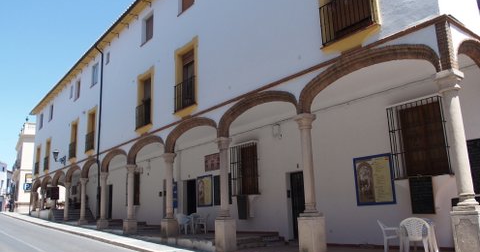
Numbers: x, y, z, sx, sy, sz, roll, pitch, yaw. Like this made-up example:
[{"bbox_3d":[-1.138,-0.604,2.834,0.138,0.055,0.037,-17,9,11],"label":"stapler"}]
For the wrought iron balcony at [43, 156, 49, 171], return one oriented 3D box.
[{"bbox_3d":[-14.969,2.982,30.052,0.199,0.994,1.349,7,-15,-37],"label":"wrought iron balcony"}]

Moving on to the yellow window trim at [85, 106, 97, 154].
[{"bbox_3d":[-8.551,0.290,22.195,0.213,2.741,1.491,7,-15,-37],"label":"yellow window trim"}]

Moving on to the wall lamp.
[{"bbox_3d":[-11.670,2.045,25.058,0.800,1.015,0.400,8,-16,-37],"label":"wall lamp"}]

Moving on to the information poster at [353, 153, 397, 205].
[{"bbox_3d":[3.476,1.415,10.116,0.057,1.257,1.108,7,-15,-37],"label":"information poster"}]

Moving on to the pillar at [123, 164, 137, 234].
[{"bbox_3d":[-4.938,3.309,17.524,0.447,3.022,0.447,7,-15,-37],"label":"pillar"}]

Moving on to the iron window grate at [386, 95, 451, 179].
[{"bbox_3d":[4.350,0.334,9.439,0.195,1.836,1.371,8,-16,-37],"label":"iron window grate"}]

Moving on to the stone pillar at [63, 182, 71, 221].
[{"bbox_3d":[-11.012,4.804,24.660,0.400,2.375,0.400,8,-16,-37],"label":"stone pillar"}]

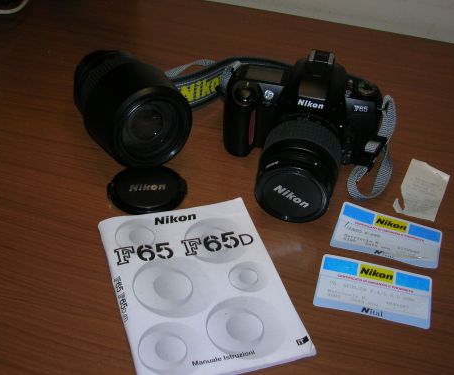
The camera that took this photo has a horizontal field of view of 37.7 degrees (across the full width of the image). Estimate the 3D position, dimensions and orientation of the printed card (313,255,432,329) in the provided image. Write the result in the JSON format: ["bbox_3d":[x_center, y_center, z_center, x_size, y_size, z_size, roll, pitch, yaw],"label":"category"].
[{"bbox_3d":[0.111,0.077,0.501,0.086,0.001,0.054,11,41,9],"label":"printed card"}]

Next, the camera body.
[{"bbox_3d":[0.061,-0.048,0.569,0.141,0.094,0.135,10,46,7],"label":"camera body"}]

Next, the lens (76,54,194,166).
[{"bbox_3d":[-0.094,-0.078,0.613,0.079,0.079,0.111,-20,41,-26],"label":"lens"}]

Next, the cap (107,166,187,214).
[{"bbox_3d":[-0.067,0.001,0.570,0.067,0.009,0.066,2,40,-2],"label":"cap"}]

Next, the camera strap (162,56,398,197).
[{"bbox_3d":[0.040,-0.092,0.630,0.240,0.085,0.180,10,41,7],"label":"camera strap"}]

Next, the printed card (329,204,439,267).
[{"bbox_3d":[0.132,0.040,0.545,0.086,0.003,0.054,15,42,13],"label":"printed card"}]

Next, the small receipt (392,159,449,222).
[{"bbox_3d":[0.175,0.000,0.593,0.039,0.005,0.081,19,43,17],"label":"small receipt"}]

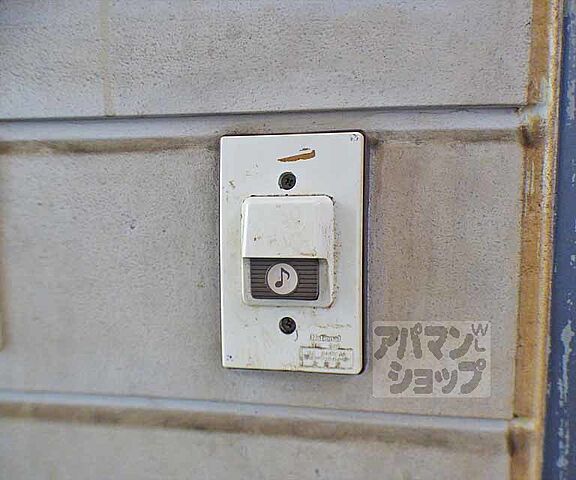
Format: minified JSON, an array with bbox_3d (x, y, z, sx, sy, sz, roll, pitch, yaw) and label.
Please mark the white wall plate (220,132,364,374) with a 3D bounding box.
[{"bbox_3d":[0.001,0.007,0.171,0.070,0.118,0.017,0,3,6],"label":"white wall plate"}]

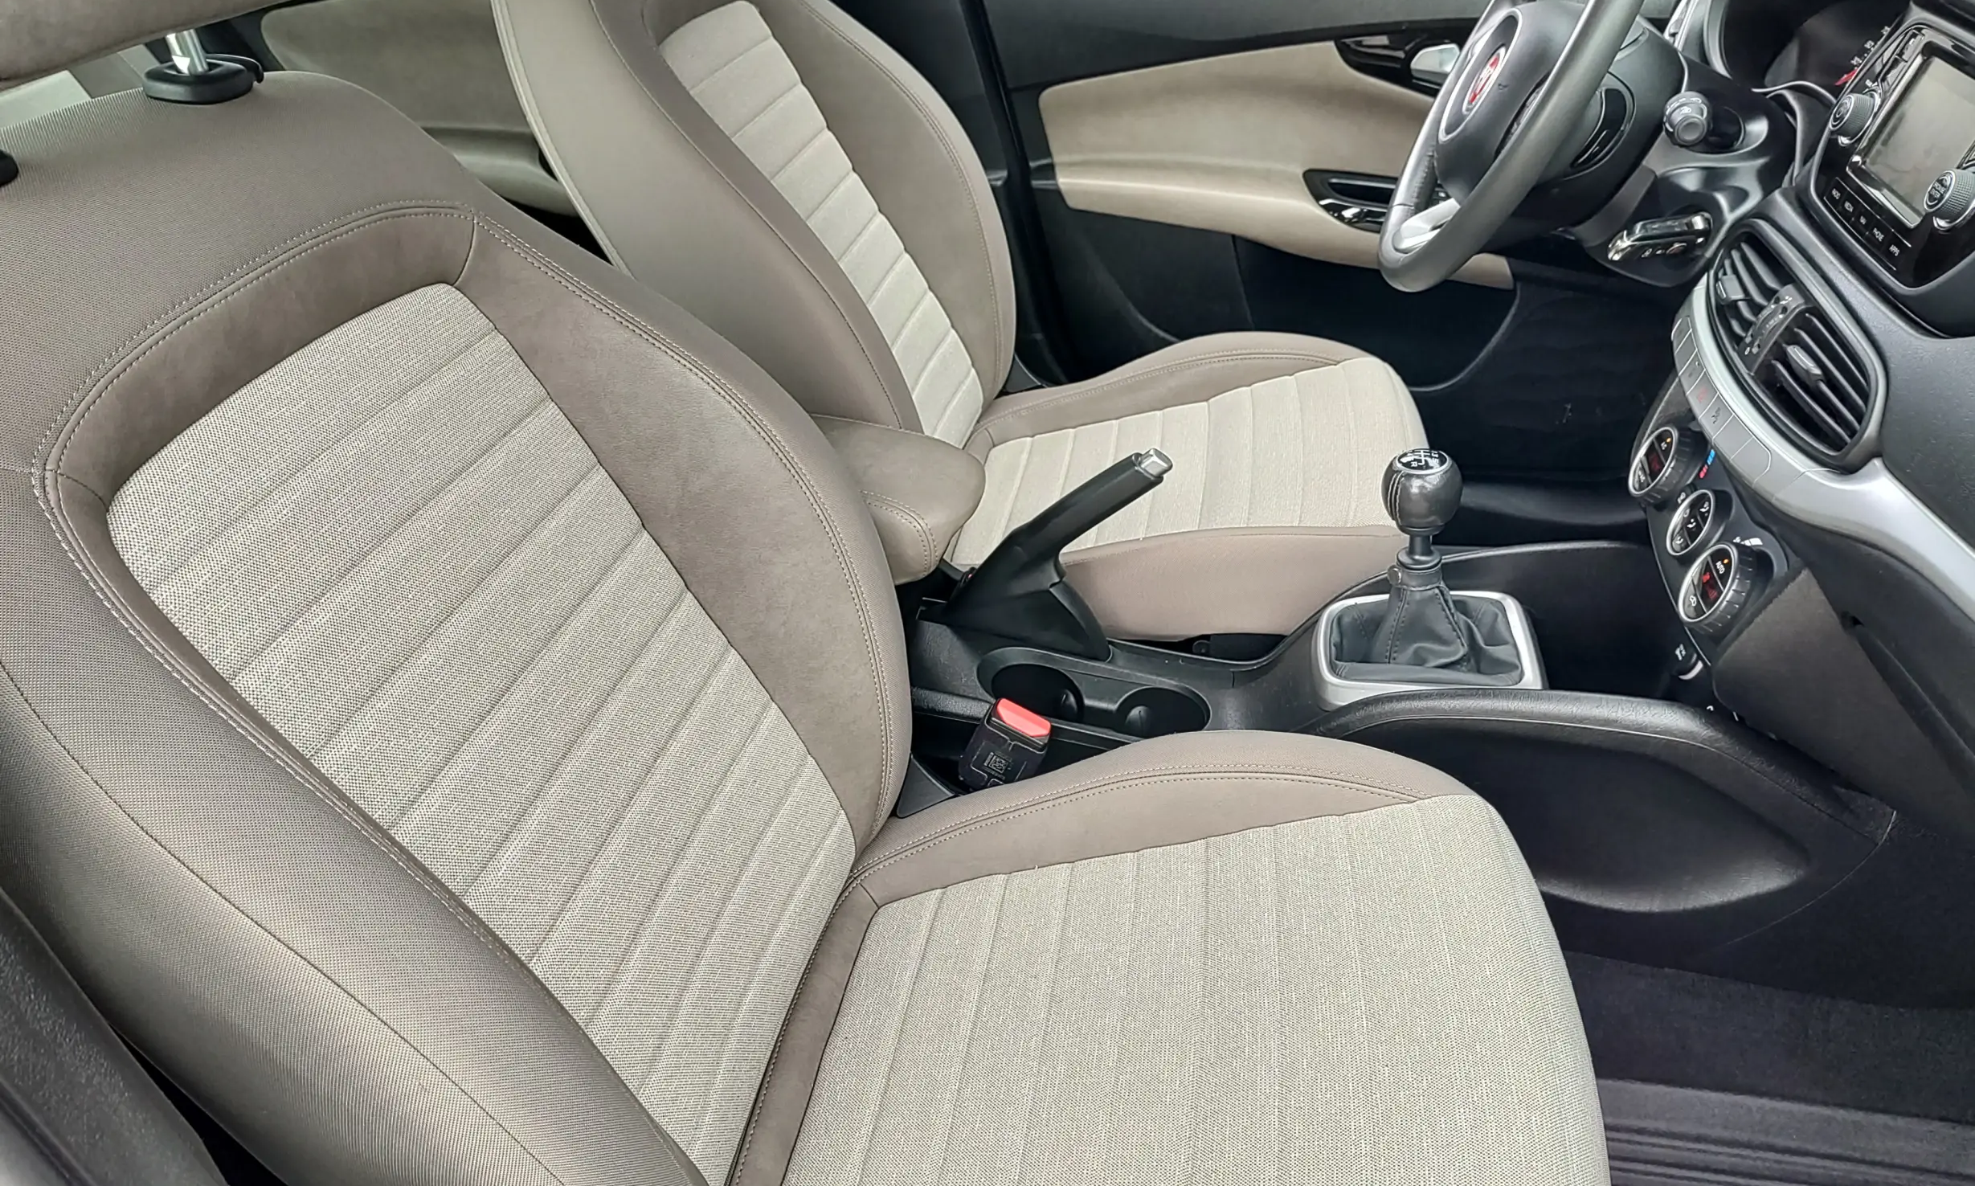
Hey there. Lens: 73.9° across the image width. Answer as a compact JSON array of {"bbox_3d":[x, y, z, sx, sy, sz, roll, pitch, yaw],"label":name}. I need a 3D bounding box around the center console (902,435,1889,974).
[{"bbox_3d":[0.210,0.040,1.023,0.920,0.355,0.240,6,35,9],"label":"center console"}]

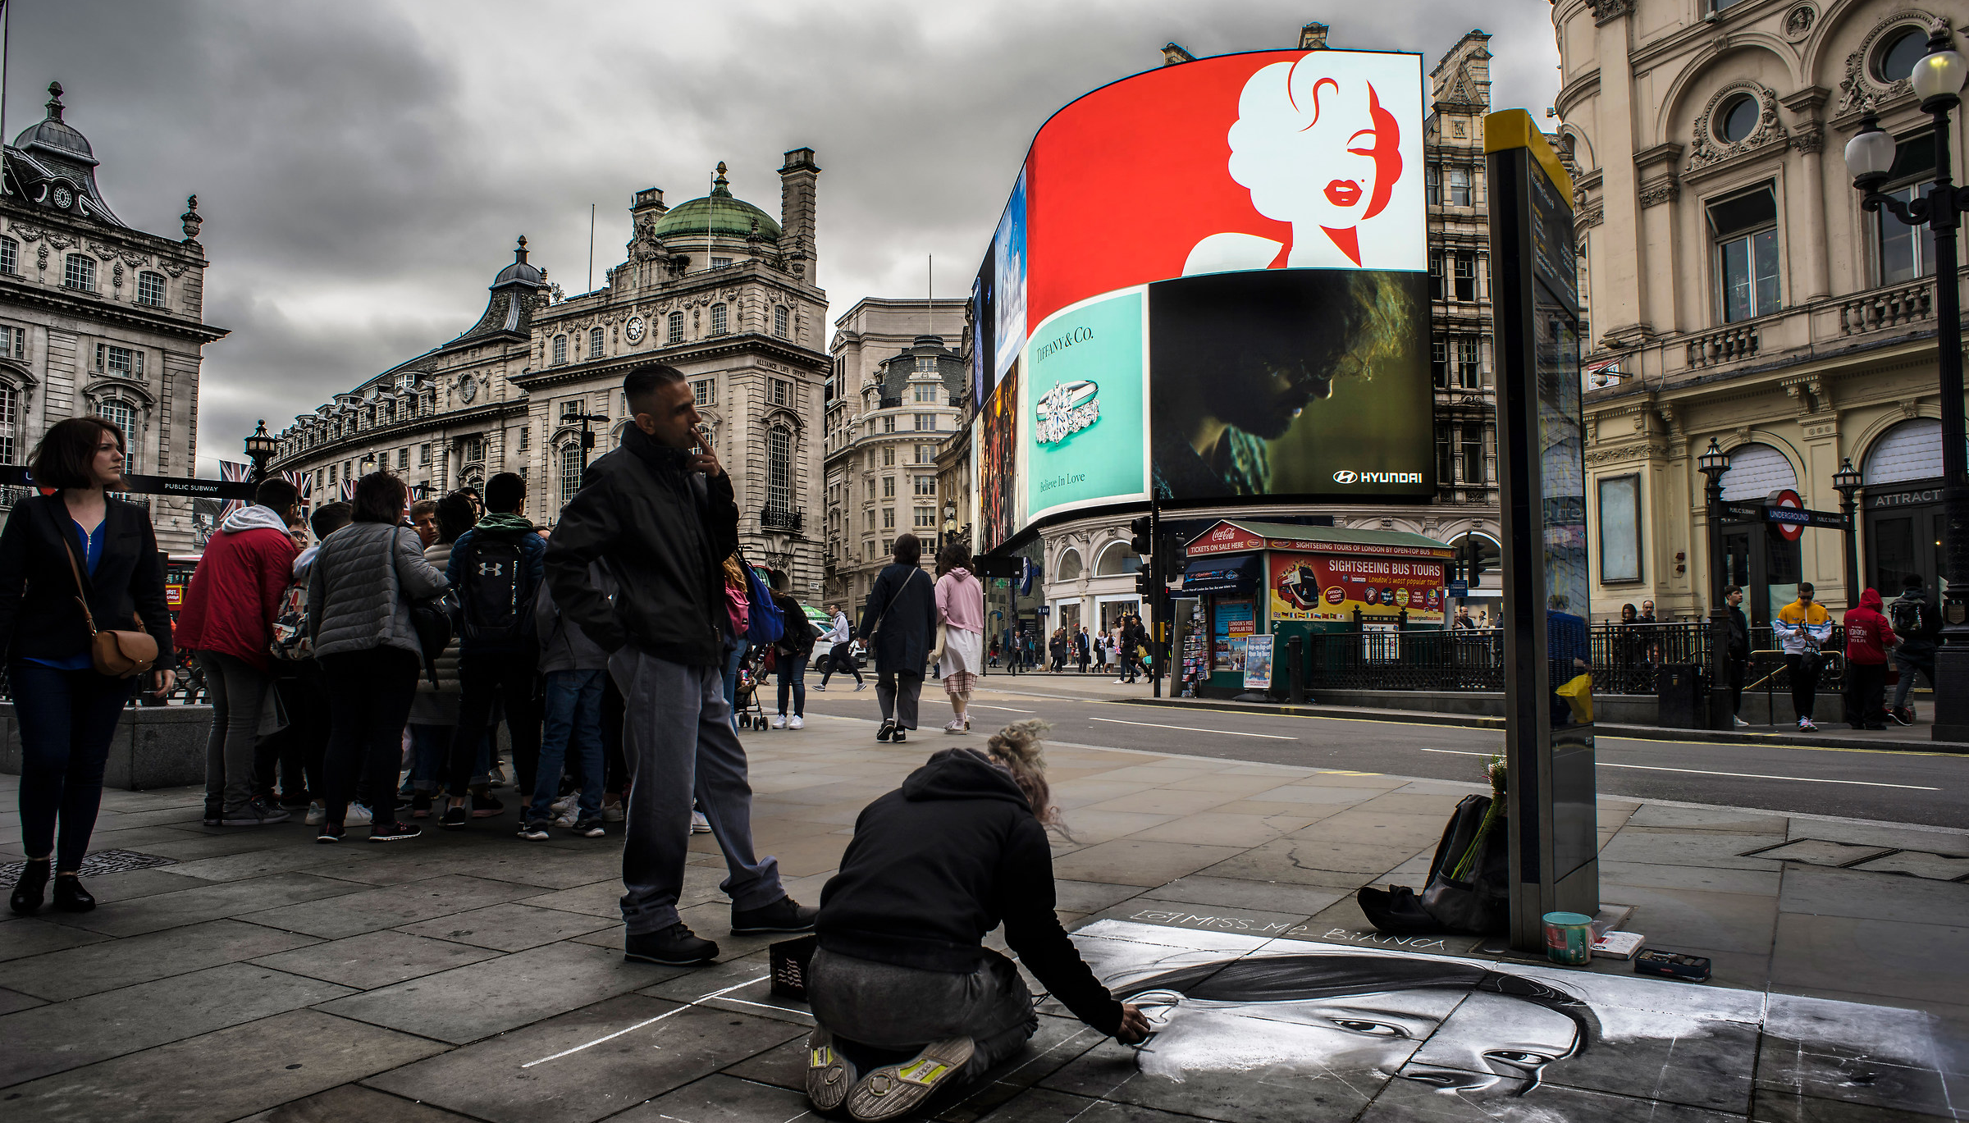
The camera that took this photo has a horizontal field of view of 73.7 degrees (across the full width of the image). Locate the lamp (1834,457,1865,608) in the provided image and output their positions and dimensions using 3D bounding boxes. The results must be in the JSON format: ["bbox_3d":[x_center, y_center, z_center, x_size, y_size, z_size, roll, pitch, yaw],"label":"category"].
[{"bbox_3d":[11.120,0.398,16.820,0.390,3.420,0.390,-3,-5,34],"label":"lamp"}]

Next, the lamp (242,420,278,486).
[{"bbox_3d":[-8.214,0.096,14.774,0.350,3.420,0.350,0,-4,0],"label":"lamp"}]

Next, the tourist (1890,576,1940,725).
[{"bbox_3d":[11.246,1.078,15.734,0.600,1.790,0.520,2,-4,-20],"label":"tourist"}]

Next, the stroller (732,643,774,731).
[{"bbox_3d":[-2.250,0.966,11.420,0.780,1.000,0.480,1,-4,-16],"label":"stroller"}]

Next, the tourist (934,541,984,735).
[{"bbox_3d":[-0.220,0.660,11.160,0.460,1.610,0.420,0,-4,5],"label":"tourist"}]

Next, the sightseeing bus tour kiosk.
[{"bbox_3d":[6.270,0.970,24.950,5.200,3.200,2.400,2,-5,-31],"label":"sightseeing bus tour kiosk"}]

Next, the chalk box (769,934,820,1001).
[{"bbox_3d":[-0.396,1.084,3.473,0.270,0.130,0.200,-3,-5,39],"label":"chalk box"}]

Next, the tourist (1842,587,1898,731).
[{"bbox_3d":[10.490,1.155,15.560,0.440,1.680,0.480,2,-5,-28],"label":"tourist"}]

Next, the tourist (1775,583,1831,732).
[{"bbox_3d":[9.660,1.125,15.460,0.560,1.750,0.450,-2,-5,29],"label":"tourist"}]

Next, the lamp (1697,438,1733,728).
[{"bbox_3d":[8.506,0.258,15.175,0.350,3.400,0.350,2,-5,-28],"label":"lamp"}]

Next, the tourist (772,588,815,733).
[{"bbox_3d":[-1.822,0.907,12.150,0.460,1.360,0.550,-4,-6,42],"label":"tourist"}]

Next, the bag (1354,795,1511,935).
[{"bbox_3d":[1.365,0.878,3.886,0.460,0.400,0.320,-1,-4,18],"label":"bag"}]

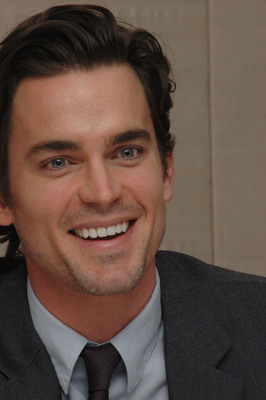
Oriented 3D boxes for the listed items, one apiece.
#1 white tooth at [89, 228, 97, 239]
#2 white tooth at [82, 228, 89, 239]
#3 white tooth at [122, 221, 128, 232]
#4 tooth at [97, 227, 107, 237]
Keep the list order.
[{"bbox_3d":[-0.035,0.030,2.323,0.007,0.009,0.006,-8,1,10],"label":"white tooth"},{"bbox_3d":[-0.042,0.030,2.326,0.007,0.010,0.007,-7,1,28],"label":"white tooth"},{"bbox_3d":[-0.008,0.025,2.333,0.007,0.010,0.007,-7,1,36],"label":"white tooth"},{"bbox_3d":[-0.027,0.029,2.323,0.009,0.010,0.007,-8,1,-4],"label":"tooth"}]

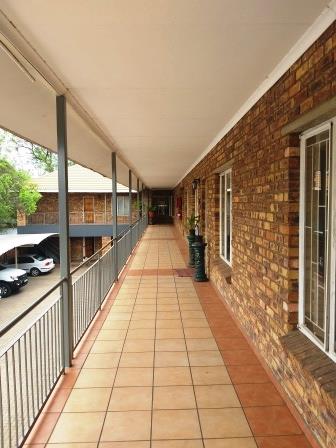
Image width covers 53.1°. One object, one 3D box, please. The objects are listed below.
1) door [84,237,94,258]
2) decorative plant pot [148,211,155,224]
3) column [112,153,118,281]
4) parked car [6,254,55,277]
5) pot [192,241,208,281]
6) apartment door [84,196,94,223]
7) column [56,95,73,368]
[{"bbox_3d":[-6.175,1.717,26.537,0.860,2.050,0.080,0,4,-1],"label":"door"},{"bbox_3d":[-1.209,-0.479,24.998,0.430,0.980,0.430,0,4,0],"label":"decorative plant pot"},{"bbox_3d":[-1.060,-0.131,6.744,0.077,2.540,0.077,0,4,-1],"label":"column"},{"bbox_3d":[-9.809,2.631,22.462,4.470,1.420,1.750,0,4,-1],"label":"parked car"},{"bbox_3d":[0.652,0.740,6.764,0.310,0.790,0.310,0,4,-1],"label":"pot"},{"bbox_3d":[-6.182,-1.098,26.363,0.880,2.100,0.080,0,4,-1],"label":"apartment door"},{"bbox_3d":[-0.961,0.090,3.162,0.077,2.540,0.077,0,4,-1],"label":"column"}]

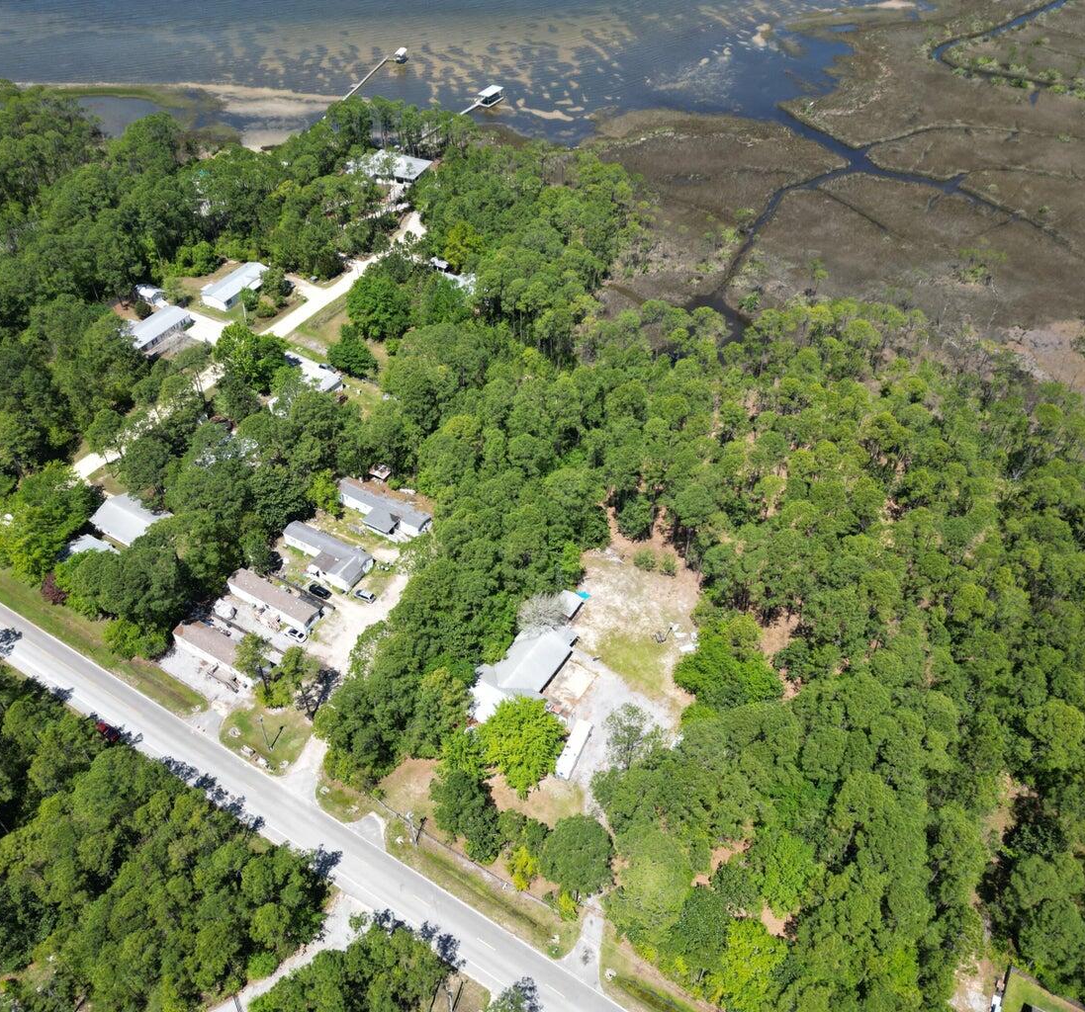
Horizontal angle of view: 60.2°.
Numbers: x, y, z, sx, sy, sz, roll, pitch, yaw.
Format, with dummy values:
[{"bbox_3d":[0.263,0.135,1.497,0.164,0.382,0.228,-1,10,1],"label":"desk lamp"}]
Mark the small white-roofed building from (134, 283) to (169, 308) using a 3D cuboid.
[{"bbox_3d":[-115.780,-62.900,277.190,7.400,3.100,4.800,22,47,22],"label":"small white-roofed building"}]

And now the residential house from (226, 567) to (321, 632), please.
[{"bbox_3d":[-53.450,18.790,187.030,21.600,4.000,4.800,23,48,24],"label":"residential house"}]

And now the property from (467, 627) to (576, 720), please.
[{"bbox_3d":[-3.920,30.830,172.860,13.600,5.000,25.600,23,48,24],"label":"property"}]

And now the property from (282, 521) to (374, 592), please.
[{"bbox_3d":[-46.110,10.260,196.290,21.700,4.000,9.100,23,48,24],"label":"property"}]

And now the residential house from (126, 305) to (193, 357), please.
[{"bbox_3d":[-107.530,-48.890,260.970,10.400,4.300,20.000,19,46,20],"label":"residential house"}]

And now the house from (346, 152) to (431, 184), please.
[{"bbox_3d":[-55.380,-123.390,341.010,27.500,5.600,20.500,16,45,17],"label":"house"}]

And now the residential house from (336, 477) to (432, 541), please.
[{"bbox_3d":[-36.680,1.440,205.940,24.000,3.900,8.500,23,48,24],"label":"residential house"}]

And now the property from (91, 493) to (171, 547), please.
[{"bbox_3d":[-89.600,3.090,203.850,14.300,4.700,11.100,23,48,24],"label":"property"}]

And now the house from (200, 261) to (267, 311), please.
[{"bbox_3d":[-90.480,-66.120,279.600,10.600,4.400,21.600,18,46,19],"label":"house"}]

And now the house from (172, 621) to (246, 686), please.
[{"bbox_3d":[-60.850,27.560,177.500,20.800,4.000,4.800,23,48,24],"label":"house"}]

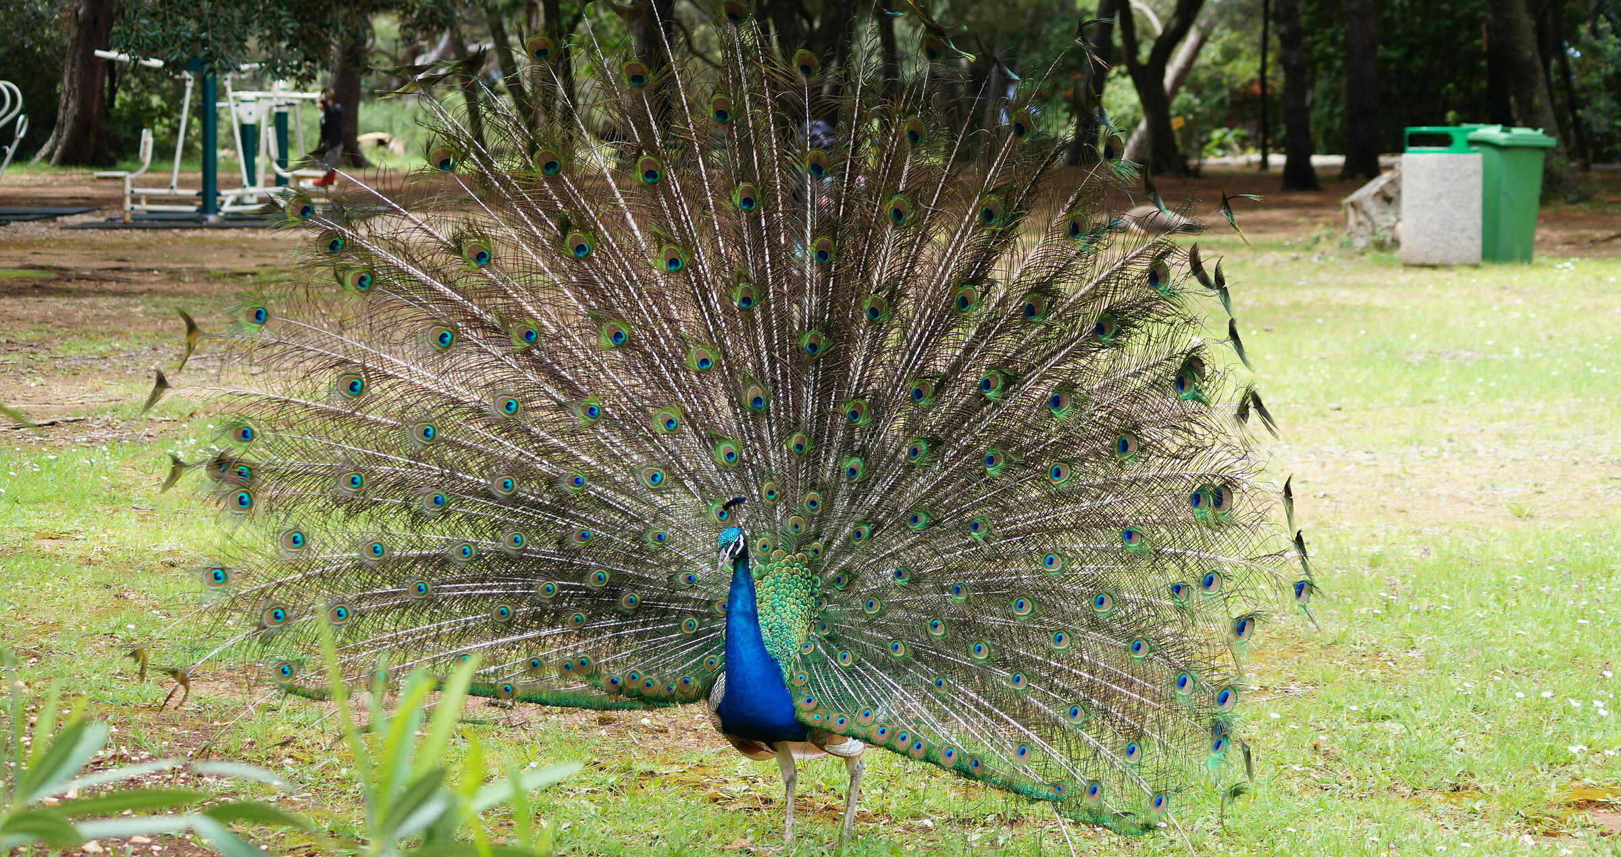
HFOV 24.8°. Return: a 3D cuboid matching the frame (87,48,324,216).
[{"bbox_3d":[-5.477,-2.651,33.500,2.180,1.564,0.800,0,6,-5],"label":"frame"}]

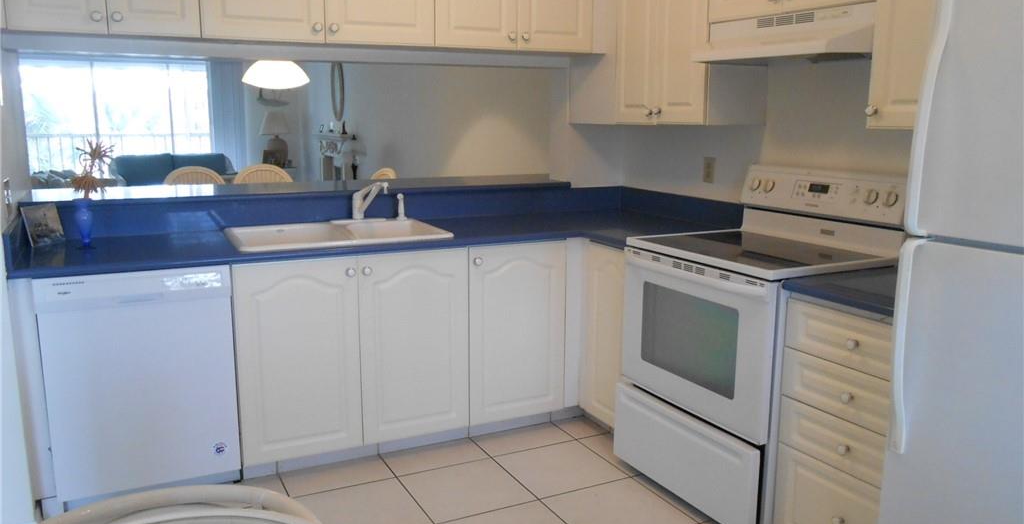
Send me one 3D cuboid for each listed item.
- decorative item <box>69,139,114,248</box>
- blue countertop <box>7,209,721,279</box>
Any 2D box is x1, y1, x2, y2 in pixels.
[{"bbox_3d":[-1.566,-0.251,2.872,0.138,0.396,0.150,-5,11,-26],"label":"decorative item"},{"bbox_3d":[-0.407,-0.080,3.130,2.745,0.040,1.020,-5,12,-26],"label":"blue countertop"}]

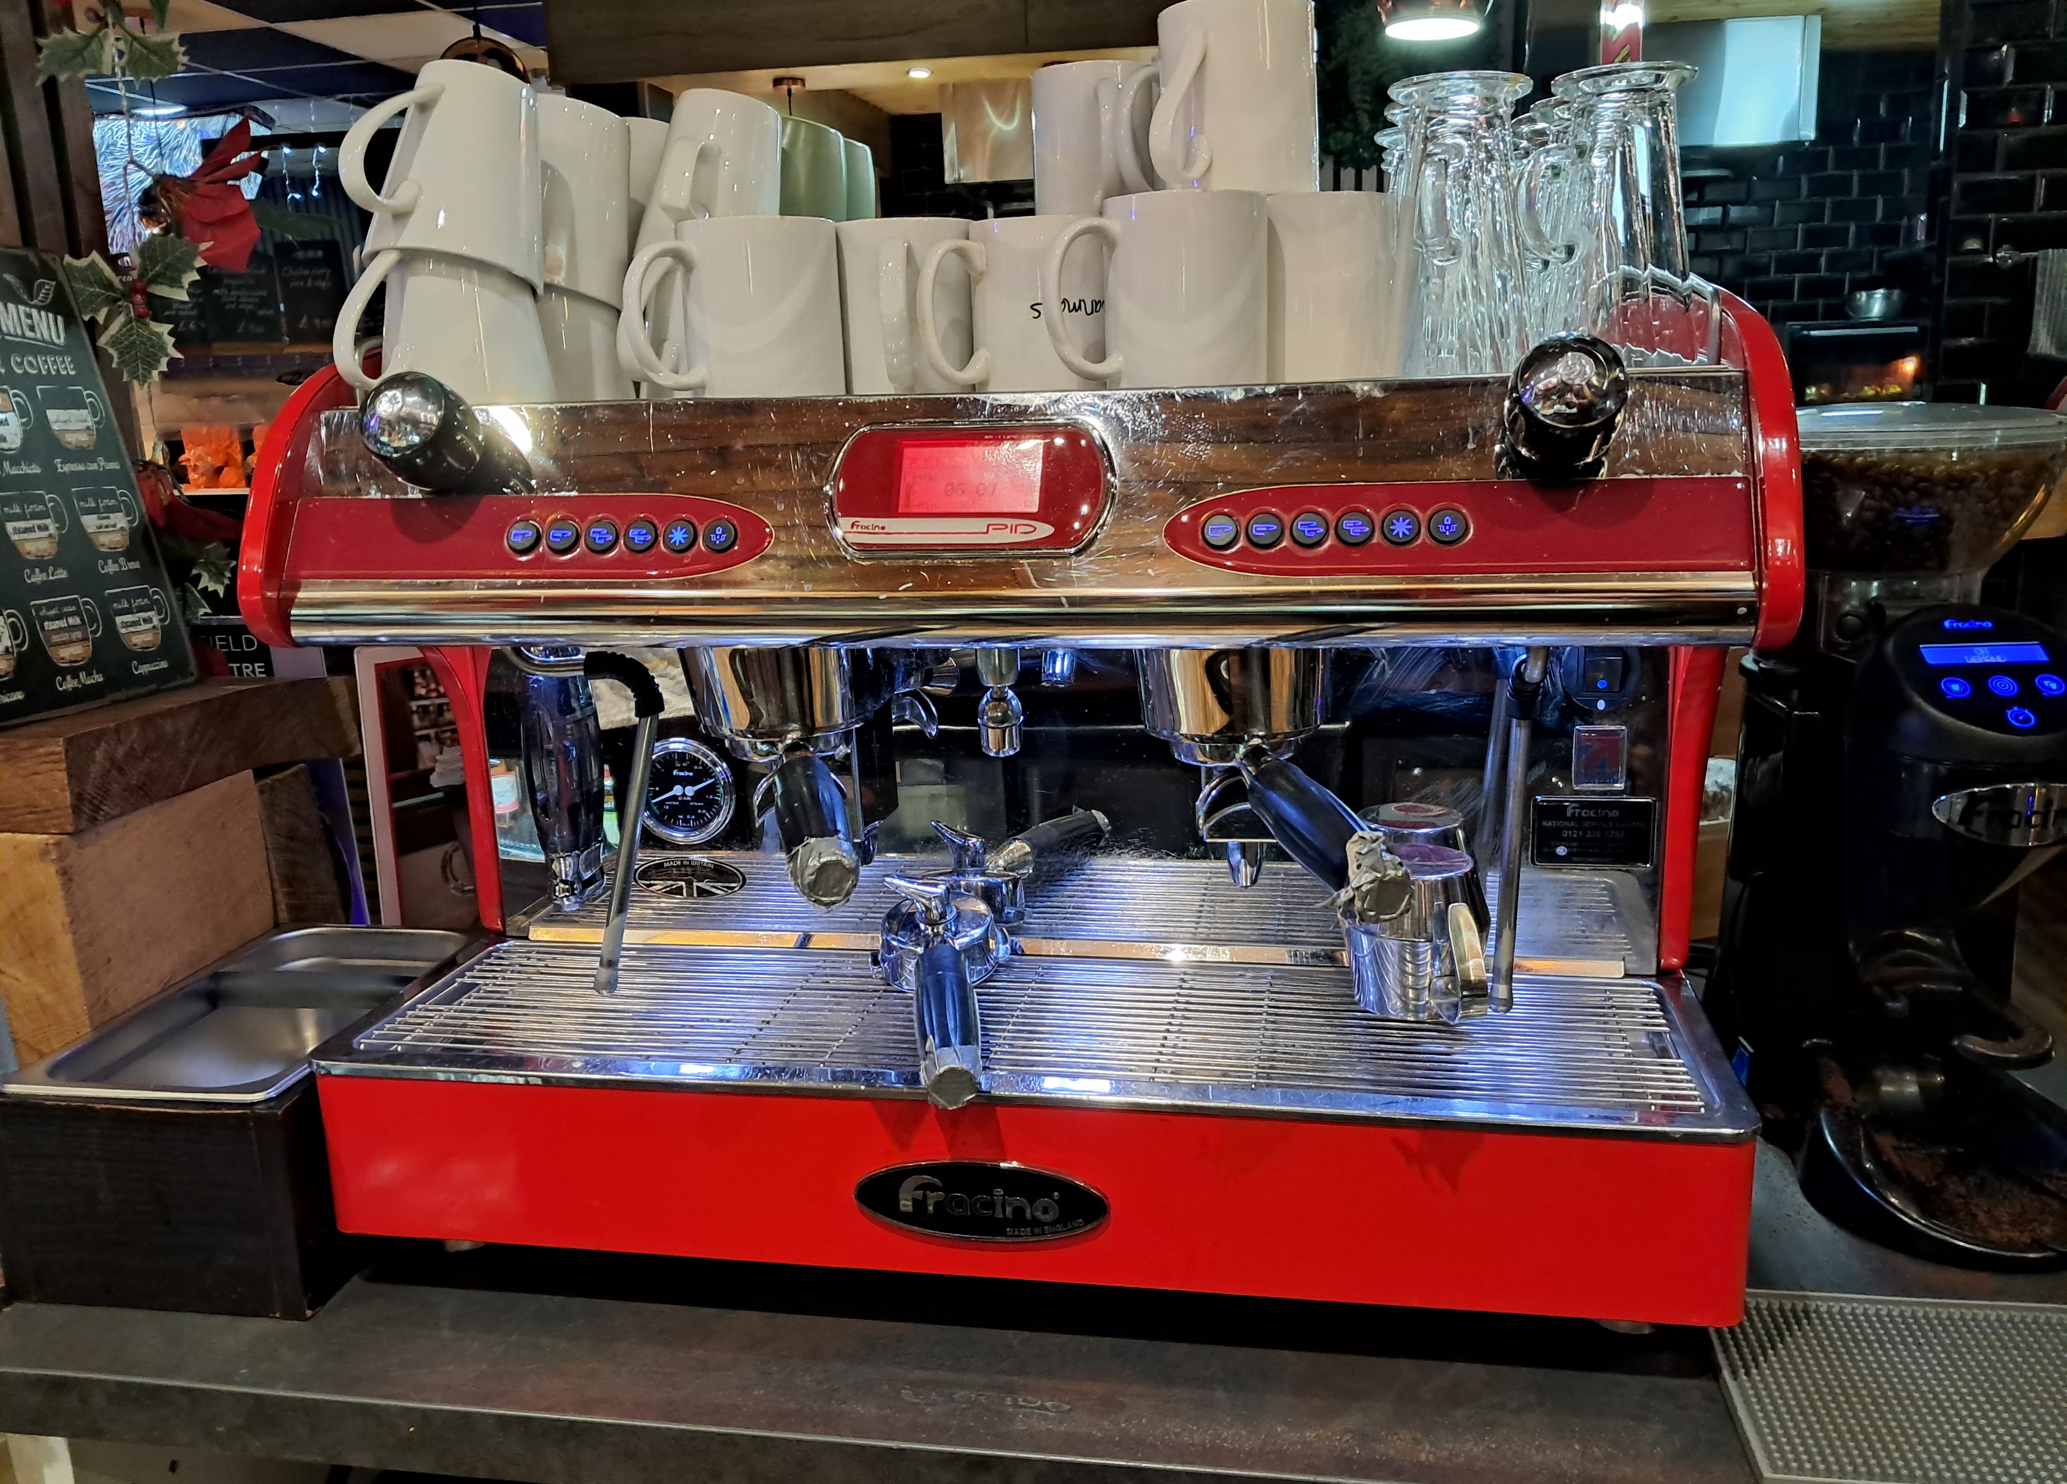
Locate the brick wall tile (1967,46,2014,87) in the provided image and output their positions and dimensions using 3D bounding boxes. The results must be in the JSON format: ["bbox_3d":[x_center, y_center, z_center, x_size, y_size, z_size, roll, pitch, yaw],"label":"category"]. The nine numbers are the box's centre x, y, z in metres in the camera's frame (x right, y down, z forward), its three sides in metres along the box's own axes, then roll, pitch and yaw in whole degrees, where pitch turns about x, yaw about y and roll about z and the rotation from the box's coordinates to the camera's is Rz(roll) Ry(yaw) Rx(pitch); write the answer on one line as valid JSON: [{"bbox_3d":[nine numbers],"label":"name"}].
[{"bbox_3d":[2.451,-1.730,4.142,0.098,0.100,0.010,1,13,13],"label":"brick wall tile"}]

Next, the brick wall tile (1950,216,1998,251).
[{"bbox_3d":[2.463,-1.323,4.235,0.098,0.100,0.010,1,13,13],"label":"brick wall tile"}]

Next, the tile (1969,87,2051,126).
[{"bbox_3d":[2.501,-1.632,4.154,0.200,0.100,0.010,1,13,13],"label":"tile"}]

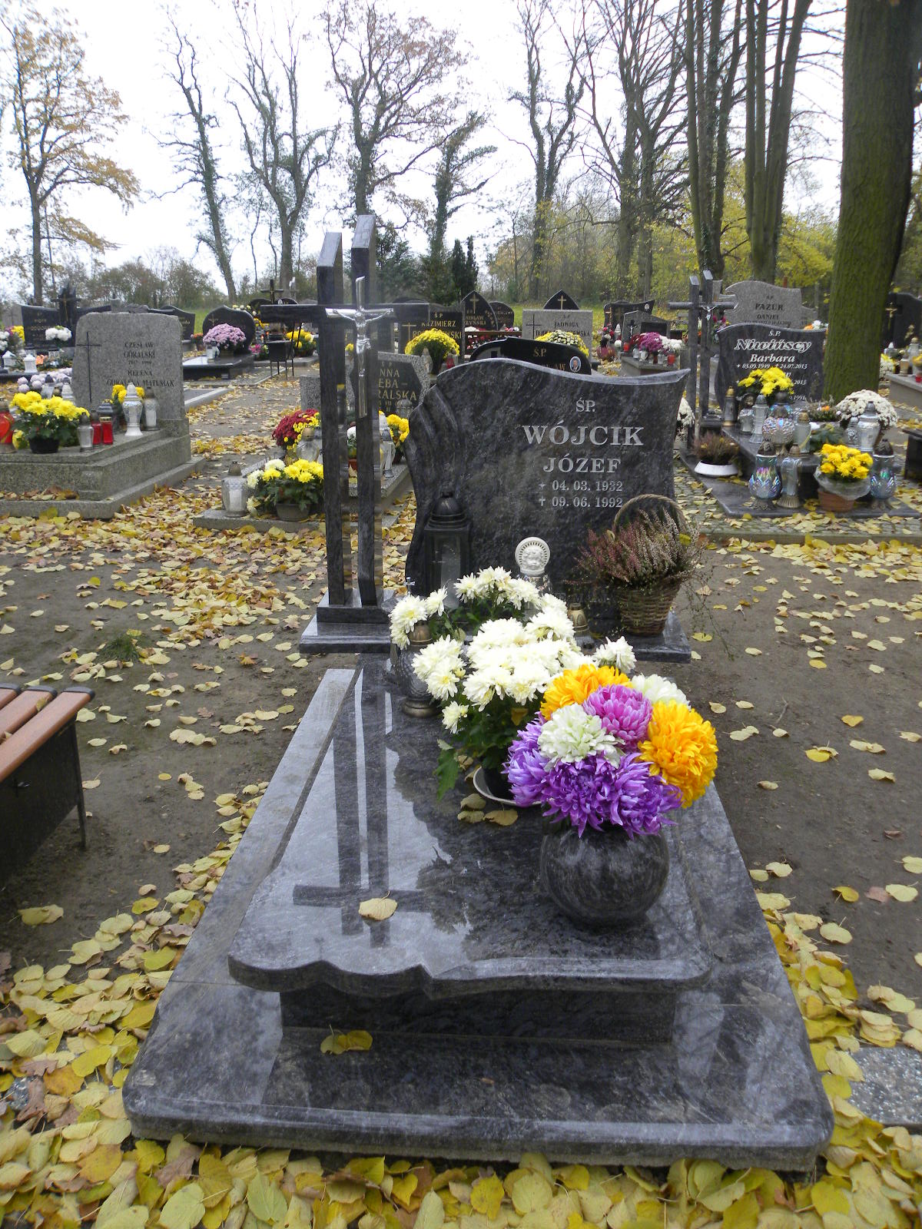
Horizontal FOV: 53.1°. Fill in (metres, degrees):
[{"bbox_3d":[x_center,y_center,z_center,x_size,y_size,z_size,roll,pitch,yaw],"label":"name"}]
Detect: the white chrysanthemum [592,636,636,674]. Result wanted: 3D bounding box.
[{"bbox_3d":[0.339,0.090,2.031,0.097,0.080,0.097,1,19,3],"label":"white chrysanthemum"}]

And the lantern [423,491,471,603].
[{"bbox_3d":[-0.043,-0.166,2.867,0.149,0.427,0.149,1,19,3],"label":"lantern"}]

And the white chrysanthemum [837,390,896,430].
[{"bbox_3d":[2.547,-1.281,5.796,0.380,0.250,0.360,1,20,3],"label":"white chrysanthemum"}]

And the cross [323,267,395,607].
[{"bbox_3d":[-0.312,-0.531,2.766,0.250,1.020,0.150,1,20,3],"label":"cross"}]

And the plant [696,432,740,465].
[{"bbox_3d":[1.751,-1.129,6.294,0.290,0.190,0.270,1,20,3],"label":"plant"}]

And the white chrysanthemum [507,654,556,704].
[{"bbox_3d":[0.142,0.130,1.855,0.095,0.085,0.085,1,20,3],"label":"white chrysanthemum"}]

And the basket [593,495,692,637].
[{"bbox_3d":[0.564,-0.154,2.866,0.307,0.432,0.260,1,19,3],"label":"basket"}]

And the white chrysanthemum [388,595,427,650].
[{"bbox_3d":[-0.118,0.016,2.052,0.090,0.100,0.085,1,20,3],"label":"white chrysanthemum"}]

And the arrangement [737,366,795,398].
[{"bbox_3d":[2.081,-1.589,6.301,0.380,0.220,0.300,1,20,3],"label":"arrangement"}]

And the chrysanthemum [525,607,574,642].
[{"bbox_3d":[0.203,0.022,2.114,0.110,0.079,0.110,1,19,3],"label":"chrysanthemum"}]

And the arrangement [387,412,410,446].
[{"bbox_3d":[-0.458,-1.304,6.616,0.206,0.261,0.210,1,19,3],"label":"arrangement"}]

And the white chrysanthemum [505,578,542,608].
[{"bbox_3d":[0.141,-0.049,2.076,0.085,0.070,0.085,1,20,3],"label":"white chrysanthemum"}]

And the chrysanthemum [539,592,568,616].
[{"bbox_3d":[0.208,-0.022,2.055,0.085,0.070,0.085,1,20,3],"label":"chrysanthemum"}]

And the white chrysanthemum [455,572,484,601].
[{"bbox_3d":[0.021,-0.066,2.235,0.072,0.067,0.068,1,19,3],"label":"white chrysanthemum"}]

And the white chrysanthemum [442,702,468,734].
[{"bbox_3d":[-0.011,0.219,1.964,0.057,0.063,0.057,1,19,3],"label":"white chrysanthemum"}]

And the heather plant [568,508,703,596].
[{"bbox_3d":[0.525,-0.181,2.782,0.410,0.230,0.300,1,20,3],"label":"heather plant"}]

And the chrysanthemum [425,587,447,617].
[{"bbox_3d":[-0.061,-0.028,2.252,0.056,0.068,0.062,1,19,3],"label":"chrysanthemum"}]

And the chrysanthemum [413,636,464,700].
[{"bbox_3d":[-0.048,0.115,1.996,0.110,0.125,0.104,1,19,3],"label":"chrysanthemum"}]

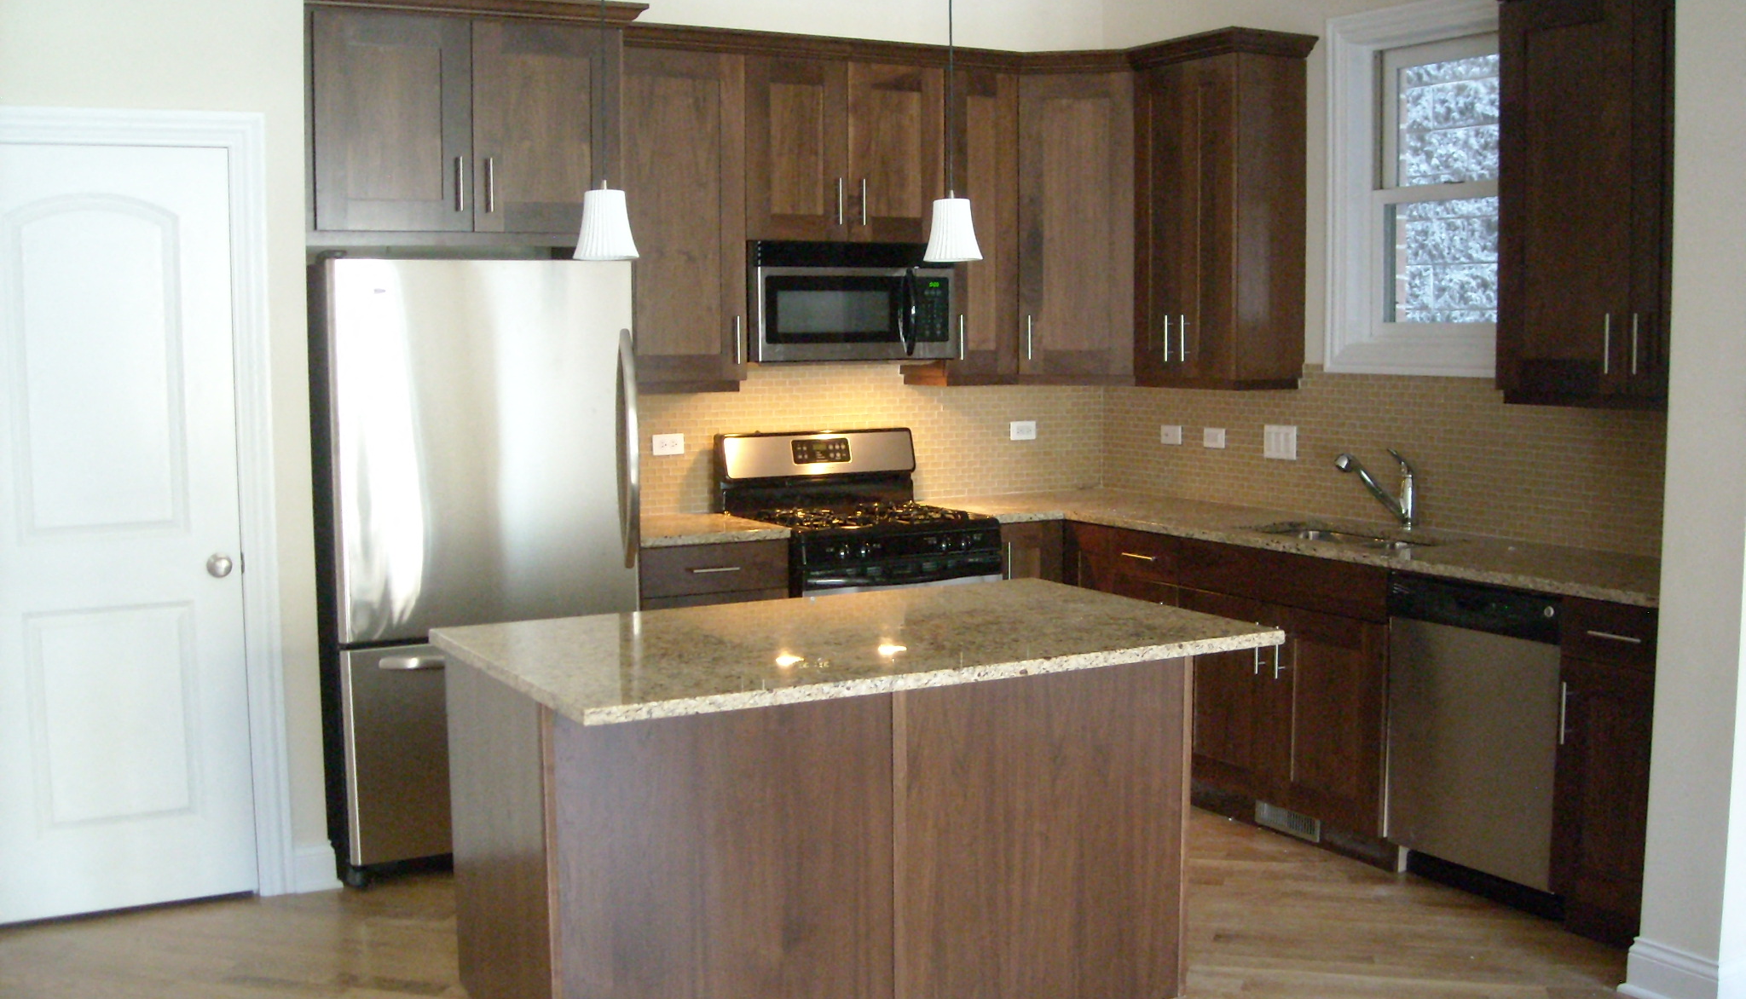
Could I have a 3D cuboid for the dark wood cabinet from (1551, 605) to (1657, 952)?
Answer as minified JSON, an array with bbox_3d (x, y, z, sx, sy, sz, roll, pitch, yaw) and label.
[{"bbox_3d":[2.045,0.665,4.395,0.611,0.879,0.313,-3,6,-29],"label":"dark wood cabinet"}]

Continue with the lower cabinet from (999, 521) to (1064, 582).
[{"bbox_3d":[0.398,0.489,6.425,0.288,0.879,0.611,-3,6,-29],"label":"lower cabinet"}]

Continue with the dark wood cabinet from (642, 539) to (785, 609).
[{"bbox_3d":[-0.640,0.547,5.854,0.537,0.879,0.611,-3,6,-29],"label":"dark wood cabinet"}]

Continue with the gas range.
[{"bbox_3d":[-0.045,0.368,6.114,0.770,1.183,0.696,-3,6,-29],"label":"gas range"}]

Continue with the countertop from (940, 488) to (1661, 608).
[{"bbox_3d":[1.254,0.117,5.472,0.921,0.035,3.076,-3,6,-29],"label":"countertop"}]

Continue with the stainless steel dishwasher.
[{"bbox_3d":[1.813,0.611,4.781,0.591,0.820,0.590,-3,6,-29],"label":"stainless steel dishwasher"}]

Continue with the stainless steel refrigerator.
[{"bbox_3d":[-1.248,0.167,5.305,0.870,1.749,0.835,-3,6,-29],"label":"stainless steel refrigerator"}]

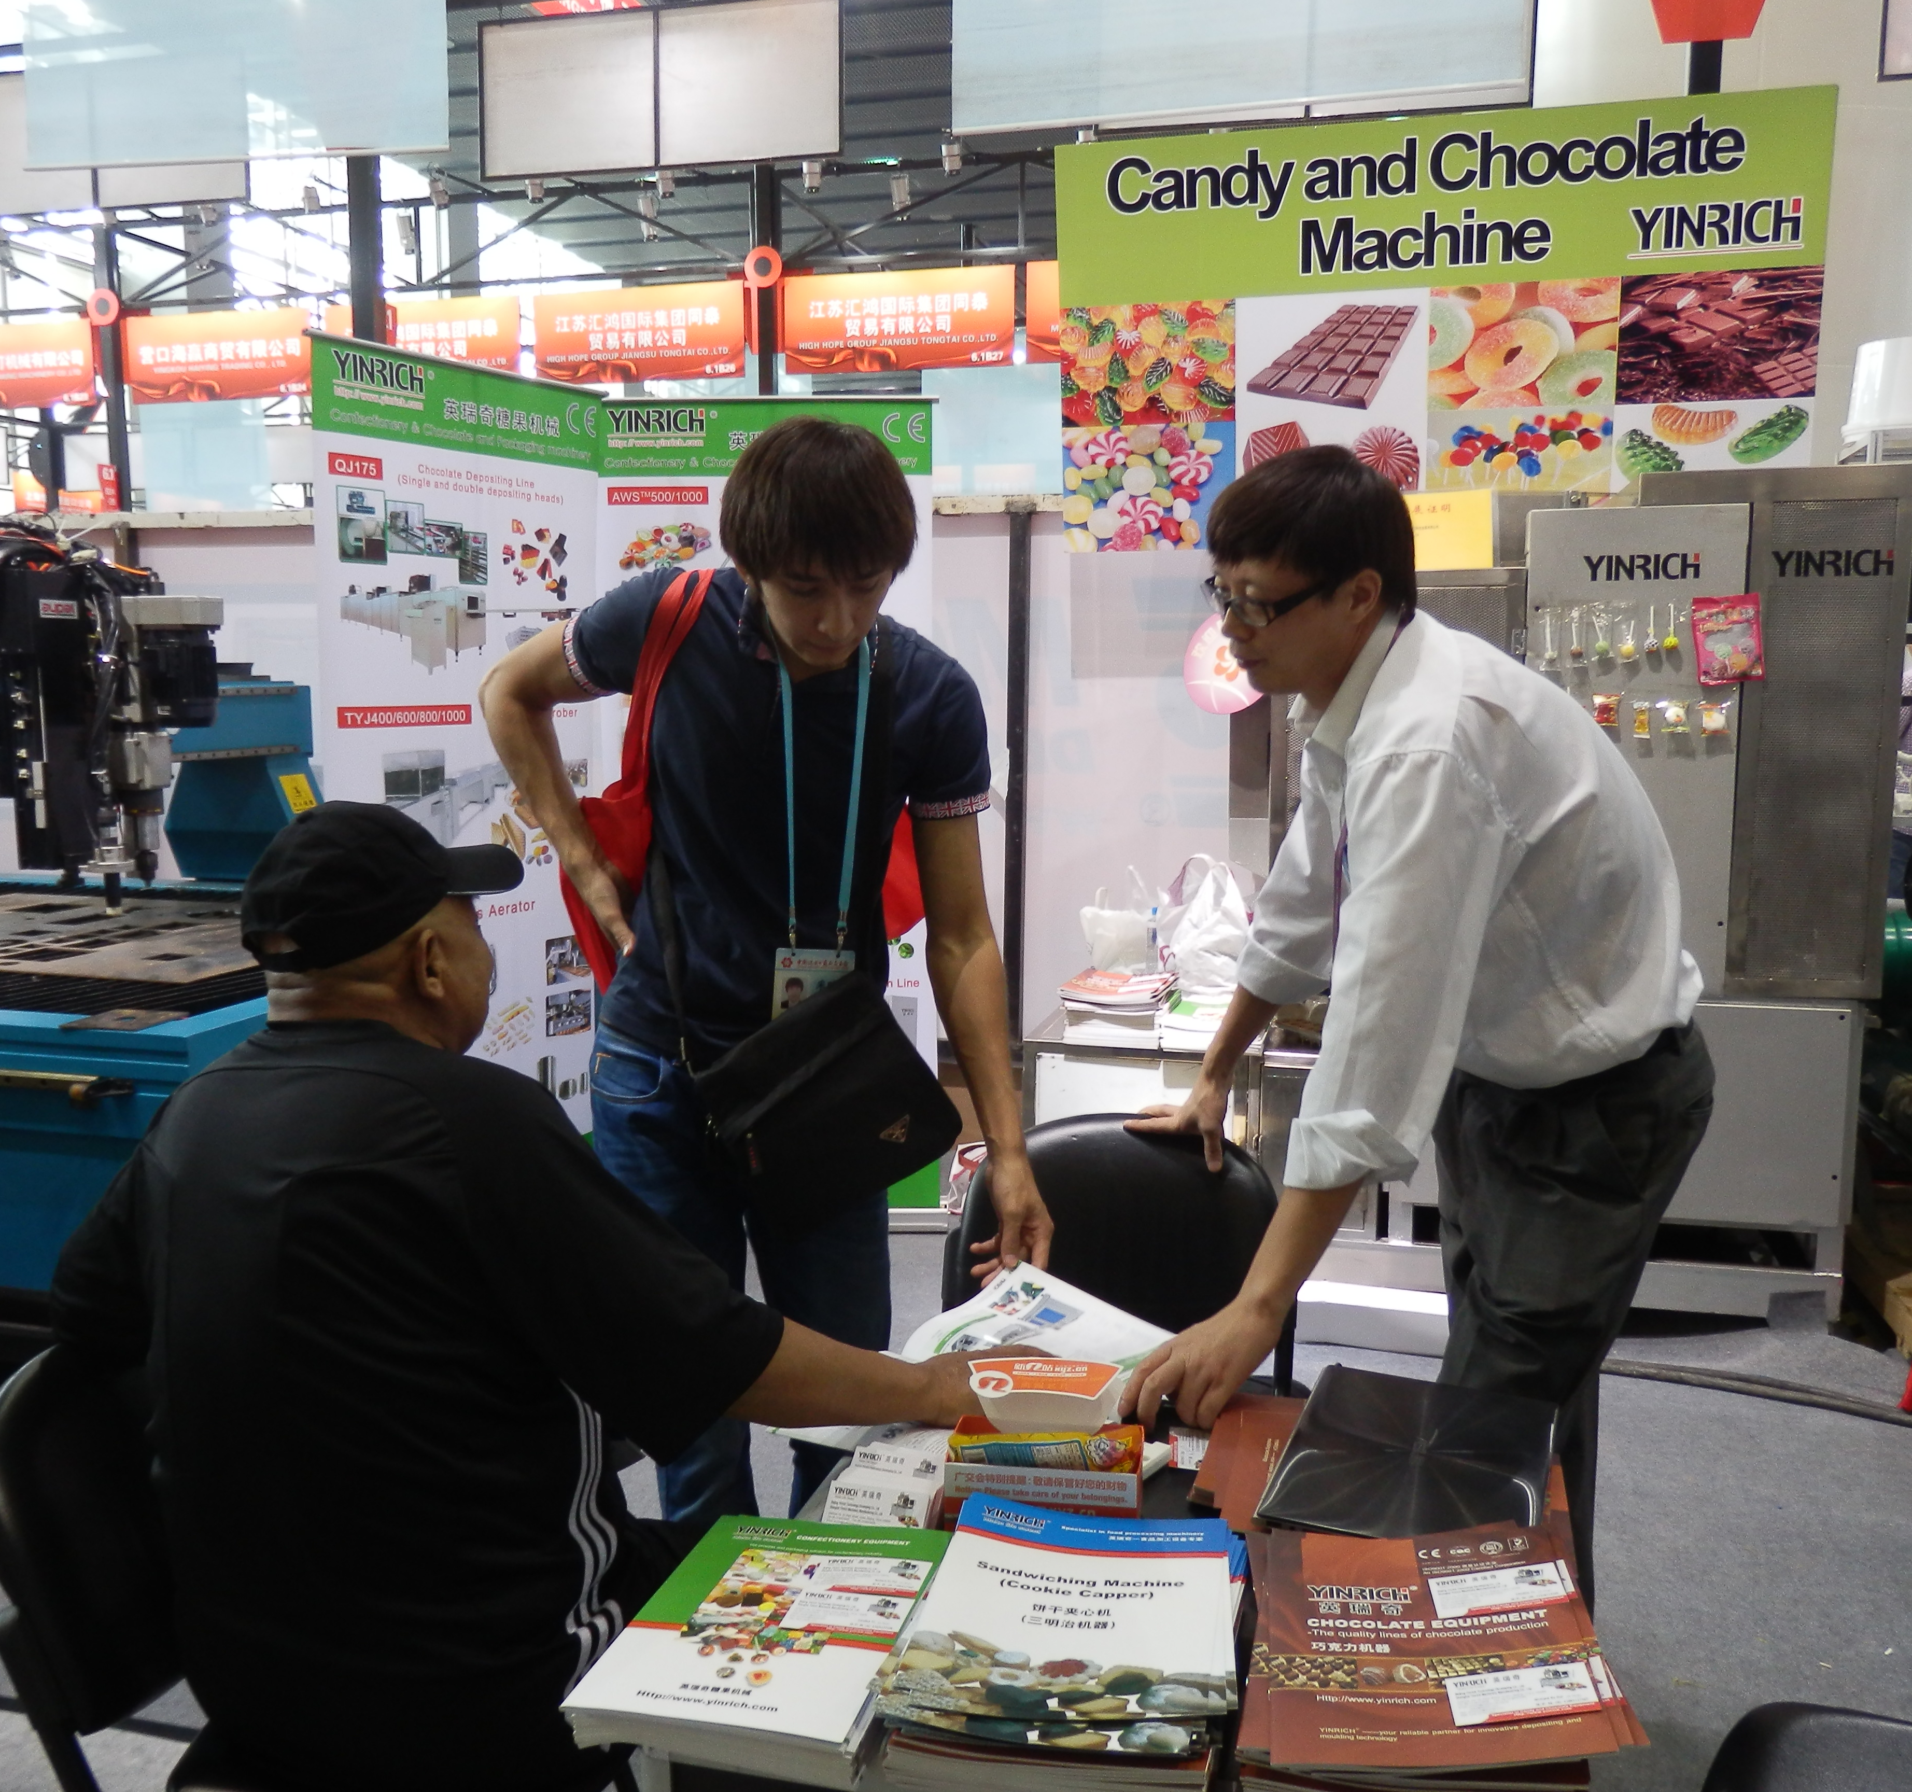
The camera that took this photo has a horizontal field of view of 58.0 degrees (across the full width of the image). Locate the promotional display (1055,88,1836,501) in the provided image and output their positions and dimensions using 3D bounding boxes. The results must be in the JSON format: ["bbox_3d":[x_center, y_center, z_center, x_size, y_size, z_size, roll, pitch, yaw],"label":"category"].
[{"bbox_3d":[1.200,-1.446,4.455,1.901,1.077,0.040,2,7,15],"label":"promotional display"}]

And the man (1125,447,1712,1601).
[{"bbox_3d":[0.503,0.334,1.935,0.630,1.640,0.550,-2,7,-15],"label":"man"}]

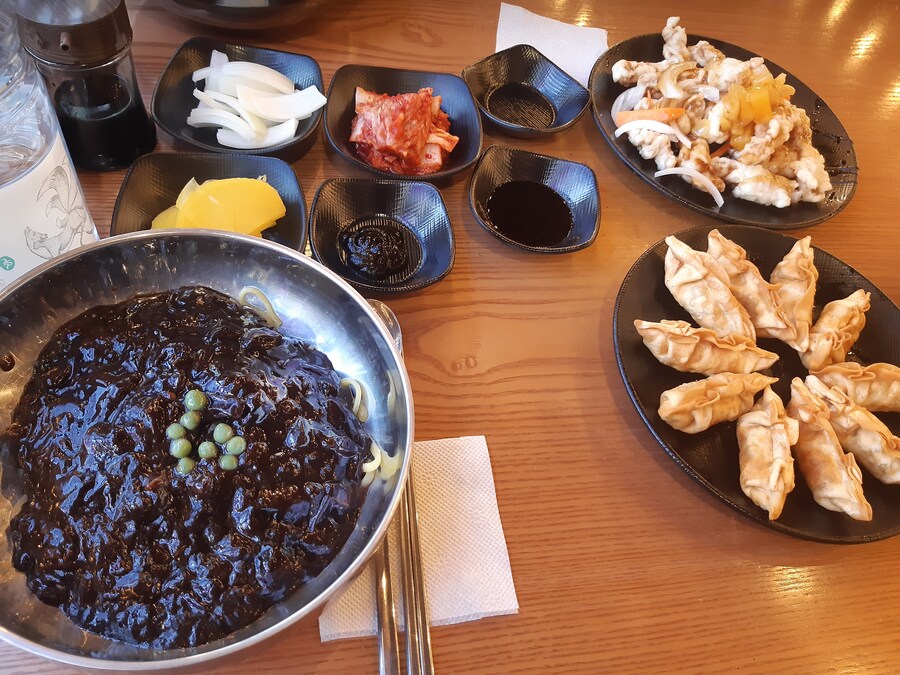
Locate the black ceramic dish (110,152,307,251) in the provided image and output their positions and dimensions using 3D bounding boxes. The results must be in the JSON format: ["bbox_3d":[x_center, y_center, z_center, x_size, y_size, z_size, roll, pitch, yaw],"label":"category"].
[{"bbox_3d":[-0.150,-0.068,0.431,0.115,0.034,0.115,-1,59,-12],"label":"black ceramic dish"}]

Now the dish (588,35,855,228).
[{"bbox_3d":[0.229,-0.175,0.580,0.238,0.026,0.238,5,58,-8],"label":"dish"}]

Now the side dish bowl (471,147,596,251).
[{"bbox_3d":[0.061,-0.095,0.495,0.094,0.027,0.094,12,57,-4],"label":"side dish bowl"}]

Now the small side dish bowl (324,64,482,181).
[{"bbox_3d":[-0.036,-0.155,0.509,0.115,0.034,0.115,2,58,-11],"label":"small side dish bowl"}]

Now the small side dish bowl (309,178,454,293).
[{"bbox_3d":[-0.045,-0.065,0.455,0.094,0.027,0.094,-2,59,-12],"label":"small side dish bowl"}]

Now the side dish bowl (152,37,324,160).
[{"bbox_3d":[-0.151,-0.167,0.493,0.115,0.034,0.115,8,57,-6],"label":"side dish bowl"}]

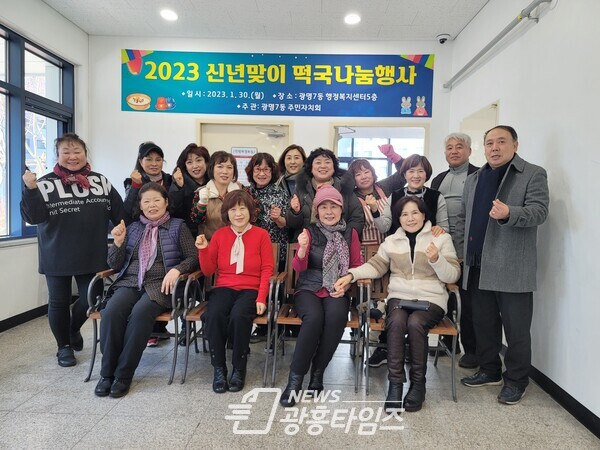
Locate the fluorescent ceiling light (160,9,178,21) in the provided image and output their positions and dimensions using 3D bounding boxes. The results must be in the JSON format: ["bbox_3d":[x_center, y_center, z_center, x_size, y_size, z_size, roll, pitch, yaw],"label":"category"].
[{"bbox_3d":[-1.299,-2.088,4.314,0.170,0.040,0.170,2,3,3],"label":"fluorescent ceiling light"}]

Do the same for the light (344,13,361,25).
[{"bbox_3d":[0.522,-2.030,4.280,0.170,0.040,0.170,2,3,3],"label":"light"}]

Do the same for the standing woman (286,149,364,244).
[{"bbox_3d":[0.204,0.216,3.380,0.600,1.620,0.420,2,3,6],"label":"standing woman"}]

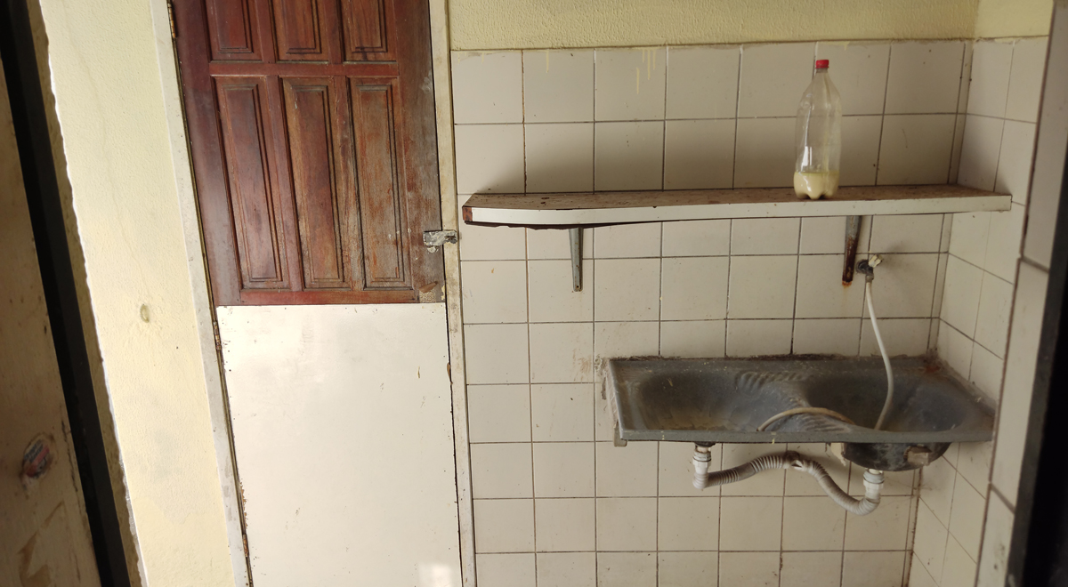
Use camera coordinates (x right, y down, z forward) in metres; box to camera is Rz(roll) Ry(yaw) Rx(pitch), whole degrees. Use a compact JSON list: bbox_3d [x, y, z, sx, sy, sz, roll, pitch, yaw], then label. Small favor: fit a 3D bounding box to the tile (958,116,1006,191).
[{"bbox_3d":[1.196,-0.379,2.063,0.009,0.197,0.198,-1,15,2],"label":"tile"}]

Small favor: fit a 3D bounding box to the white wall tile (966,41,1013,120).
[{"bbox_3d":[1.190,-0.567,2.008,0.010,0.195,0.196,-1,15,3],"label":"white wall tile"}]

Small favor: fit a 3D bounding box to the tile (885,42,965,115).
[{"bbox_3d":[1.062,-0.594,2.118,0.198,0.197,0.009,-1,15,2],"label":"tile"}]

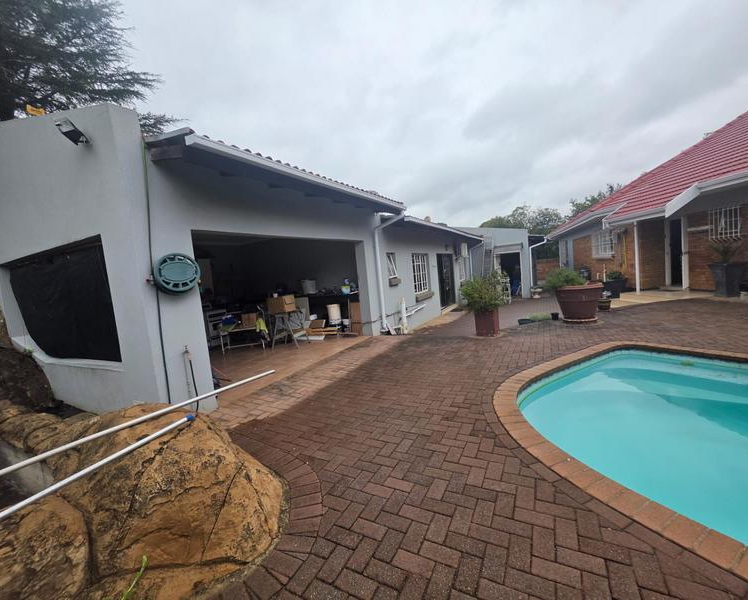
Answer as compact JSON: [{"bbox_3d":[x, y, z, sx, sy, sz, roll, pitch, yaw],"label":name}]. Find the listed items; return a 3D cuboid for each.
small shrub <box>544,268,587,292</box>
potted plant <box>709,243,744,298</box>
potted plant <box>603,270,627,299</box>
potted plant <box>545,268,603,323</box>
[{"bbox_3d":[4.248,-0.432,6.672,0.780,0.520,0.720,-2,6,33],"label":"small shrub"},{"bbox_3d":[8.566,-0.759,7.310,0.520,1.320,0.520,-9,7,-40],"label":"potted plant"},{"bbox_3d":[6.870,-0.427,8.570,0.550,0.770,0.530,-1,6,39],"label":"potted plant"},{"bbox_3d":[4.390,-0.097,6.612,1.020,1.150,0.920,-2,6,33],"label":"potted plant"}]

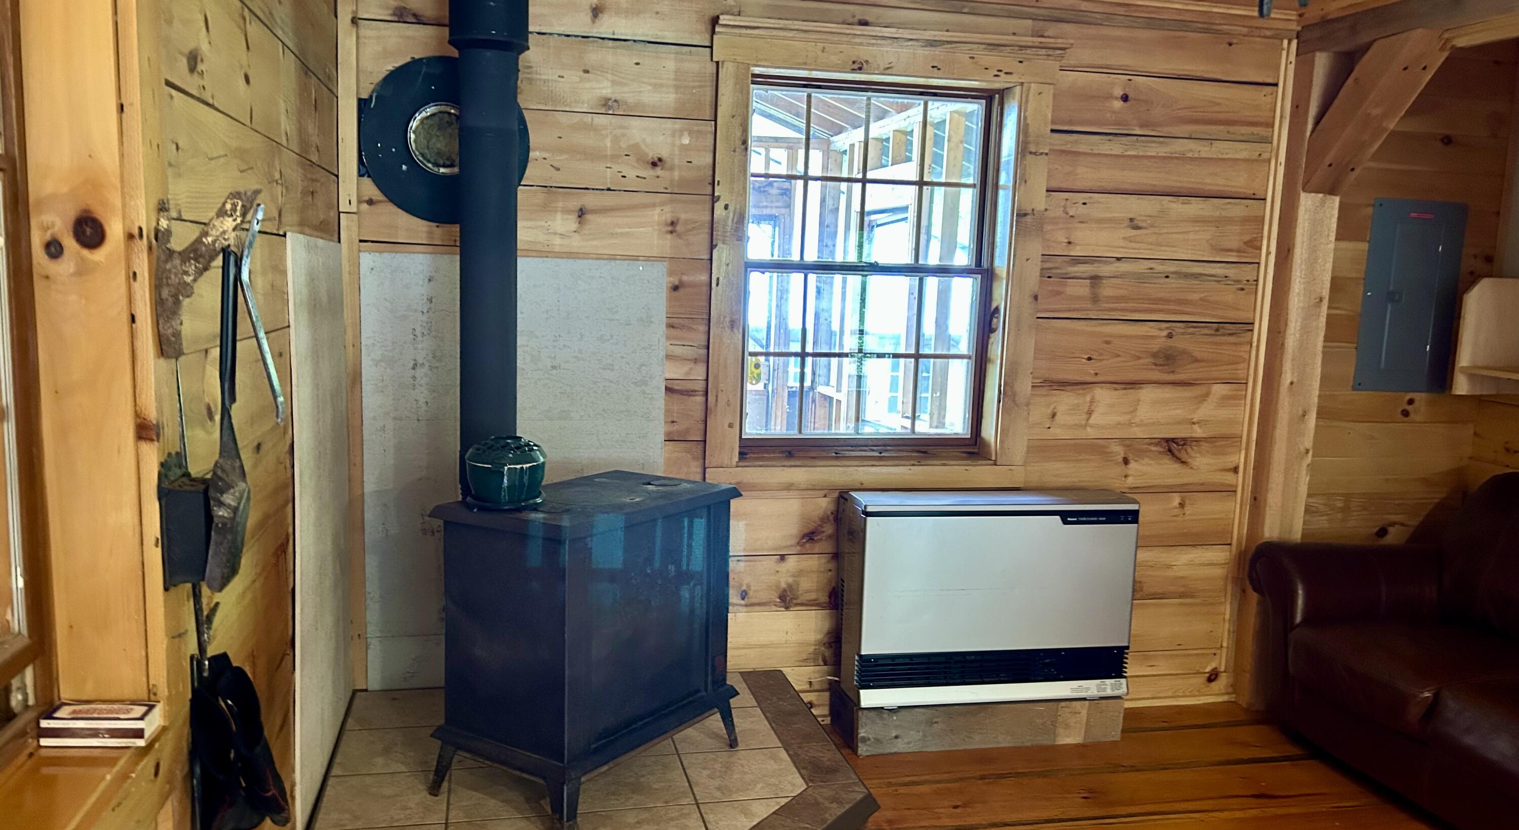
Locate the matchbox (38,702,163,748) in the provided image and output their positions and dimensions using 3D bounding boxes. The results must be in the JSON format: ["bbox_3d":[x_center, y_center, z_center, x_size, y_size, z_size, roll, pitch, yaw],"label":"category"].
[{"bbox_3d":[-0.830,0.390,1.441,0.122,0.034,0.061,1,8,-7],"label":"matchbox"}]

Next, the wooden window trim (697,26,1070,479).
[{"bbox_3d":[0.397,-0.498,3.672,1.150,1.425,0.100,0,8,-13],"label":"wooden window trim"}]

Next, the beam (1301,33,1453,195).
[{"bbox_3d":[1.950,-1.000,3.657,0.135,0.638,0.138,0,53,-13],"label":"beam"}]

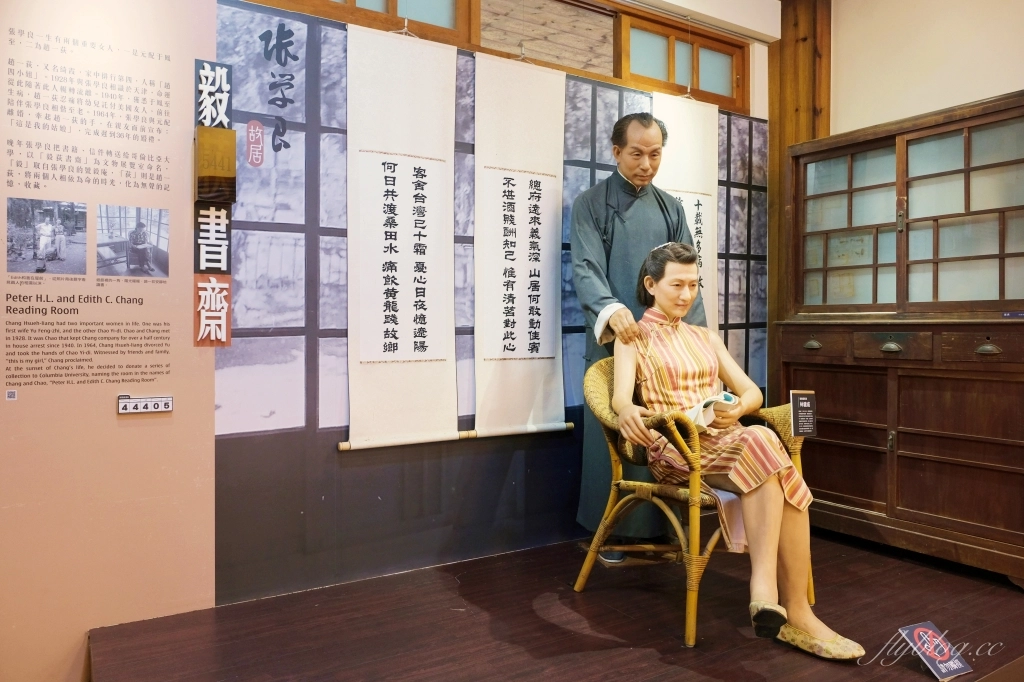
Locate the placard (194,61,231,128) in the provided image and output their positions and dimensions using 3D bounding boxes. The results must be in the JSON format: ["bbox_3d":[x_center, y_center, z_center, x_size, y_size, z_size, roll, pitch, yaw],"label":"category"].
[{"bbox_3d":[-0.901,-0.739,2.065,0.105,0.212,0.018,-1,1,-31],"label":"placard"}]

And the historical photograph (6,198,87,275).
[{"bbox_3d":[-1.266,-0.284,1.862,0.180,0.201,0.010,-1,1,-31],"label":"historical photograph"}]

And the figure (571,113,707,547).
[{"bbox_3d":[0.488,-0.027,2.604,0.597,1.689,0.475,0,1,-19],"label":"figure"}]

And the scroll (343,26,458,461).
[{"bbox_3d":[-0.362,-0.348,2.379,0.455,1.440,0.035,-1,1,-31],"label":"scroll"}]

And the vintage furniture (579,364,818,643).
[{"bbox_3d":[0.561,0.439,2.206,0.637,0.774,0.572,-1,1,-35],"label":"vintage furniture"}]

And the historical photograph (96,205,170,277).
[{"bbox_3d":[-1.089,-0.286,1.967,0.182,0.201,0.010,-1,1,-31],"label":"historical photograph"}]

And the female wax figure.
[{"bbox_3d":[0.648,0.249,2.056,0.556,1.158,0.759,-1,1,-31],"label":"female wax figure"}]

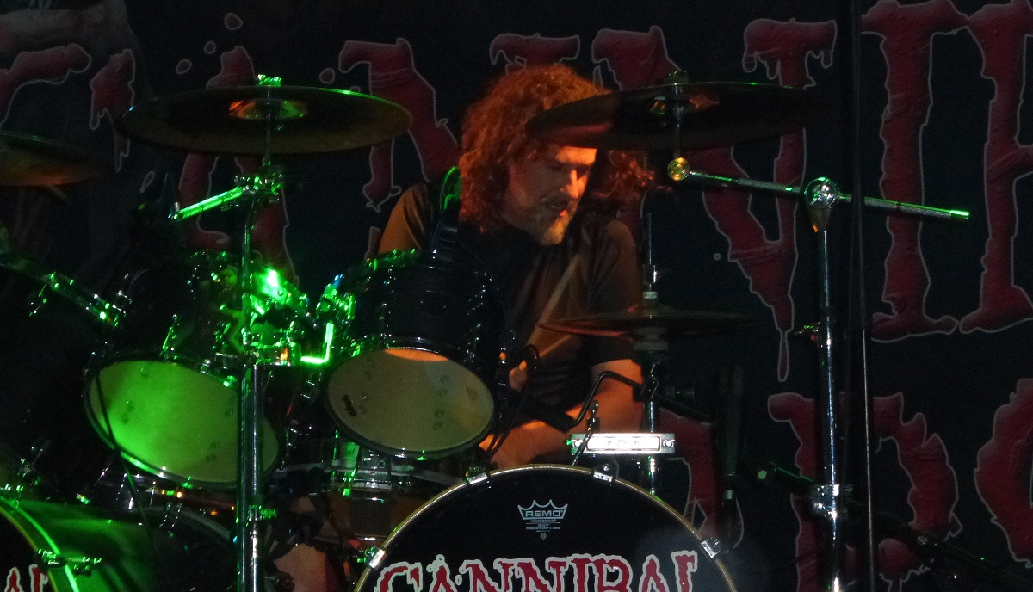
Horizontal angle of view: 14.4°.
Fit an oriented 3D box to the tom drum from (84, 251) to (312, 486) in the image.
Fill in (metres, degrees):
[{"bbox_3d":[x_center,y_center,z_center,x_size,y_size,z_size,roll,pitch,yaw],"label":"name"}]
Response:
[{"bbox_3d":[-0.493,0.113,6.443,0.330,0.225,0.330,18,-35,0],"label":"tom drum"}]

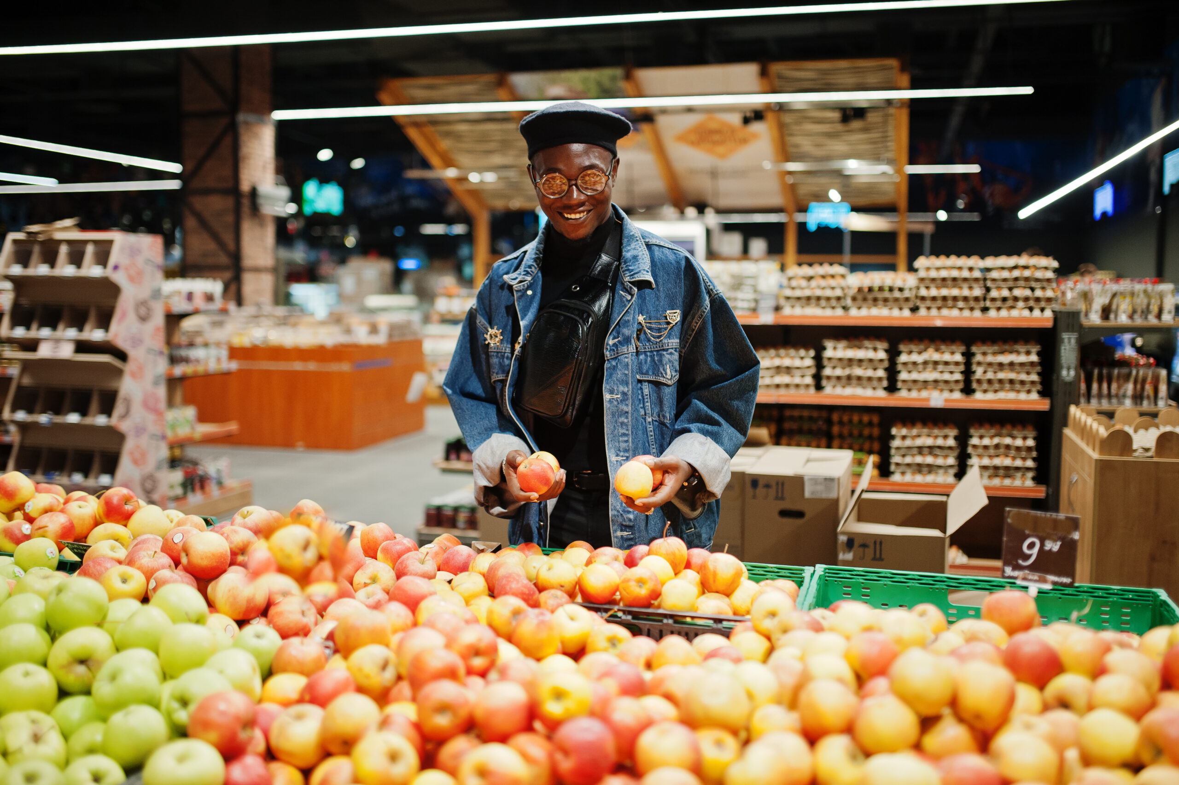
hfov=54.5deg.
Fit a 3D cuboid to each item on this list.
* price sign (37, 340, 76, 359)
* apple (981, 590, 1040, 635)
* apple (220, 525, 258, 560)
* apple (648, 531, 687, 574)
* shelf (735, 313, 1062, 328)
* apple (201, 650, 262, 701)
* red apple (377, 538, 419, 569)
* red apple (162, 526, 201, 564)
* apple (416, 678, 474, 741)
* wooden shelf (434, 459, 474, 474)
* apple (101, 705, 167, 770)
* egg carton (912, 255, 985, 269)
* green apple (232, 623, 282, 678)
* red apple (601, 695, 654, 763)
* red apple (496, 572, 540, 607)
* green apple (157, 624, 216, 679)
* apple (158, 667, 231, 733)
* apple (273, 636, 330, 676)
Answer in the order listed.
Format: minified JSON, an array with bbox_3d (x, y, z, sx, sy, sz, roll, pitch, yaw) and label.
[{"bbox_3d":[-3.008,-0.244,6.450,0.250,0.110,0.015,2,6,17],"label":"price sign"},{"bbox_3d":[0.619,0.326,1.690,0.077,0.071,0.077,2,5,14],"label":"apple"},{"bbox_3d":[-0.618,0.271,2.010,0.075,0.068,0.075,2,5,15],"label":"apple"},{"bbox_3d":[0.146,0.303,2.130,0.073,0.070,0.073,1,5,4],"label":"apple"},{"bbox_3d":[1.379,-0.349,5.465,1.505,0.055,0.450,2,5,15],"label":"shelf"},{"bbox_3d":[-0.483,0.383,1.550,0.077,0.071,0.077,-1,5,-18],"label":"apple"},{"bbox_3d":[-0.345,0.295,2.070,0.075,0.070,0.075,2,5,14],"label":"red apple"},{"bbox_3d":[-0.724,0.274,2.040,0.073,0.068,0.073,-1,5,-20],"label":"red apple"},{"bbox_3d":[-0.181,0.398,1.440,0.072,0.073,0.072,0,5,-7],"label":"apple"},{"bbox_3d":[-0.490,0.330,6.150,0.420,0.050,0.850,2,5,14],"label":"wooden shelf"},{"bbox_3d":[-0.506,0.383,1.275,0.076,0.071,0.076,0,5,0],"label":"apple"},{"bbox_3d":[1.685,-0.610,5.360,0.300,0.068,0.300,2,5,14],"label":"egg carton"},{"bbox_3d":[-0.475,0.371,1.640,0.071,0.070,0.071,-1,5,-16],"label":"green apple"},{"bbox_3d":[0.042,0.405,1.380,0.076,0.071,0.076,0,5,0],"label":"red apple"},{"bbox_3d":[-0.119,0.332,1.910,0.074,0.068,0.074,0,5,0],"label":"red apple"},{"bbox_3d":[-0.551,0.354,1.570,0.077,0.071,0.077,-1,5,-20],"label":"green apple"},{"bbox_3d":[-0.470,0.368,1.370,0.078,0.073,0.078,-1,5,-19],"label":"apple"},{"bbox_3d":[-0.396,0.364,1.570,0.076,0.068,0.076,2,5,15],"label":"apple"}]

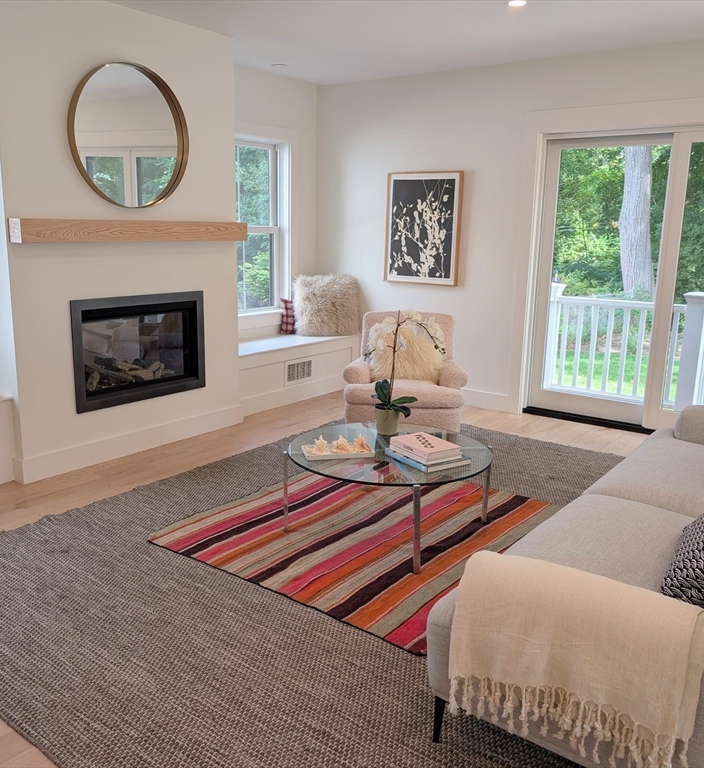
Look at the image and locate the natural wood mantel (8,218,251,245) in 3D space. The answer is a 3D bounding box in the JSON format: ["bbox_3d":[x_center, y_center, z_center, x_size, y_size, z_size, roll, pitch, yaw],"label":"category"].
[{"bbox_3d":[-1.196,-0.882,4.099,0.108,0.118,1.554,10,15,35],"label":"natural wood mantel"}]

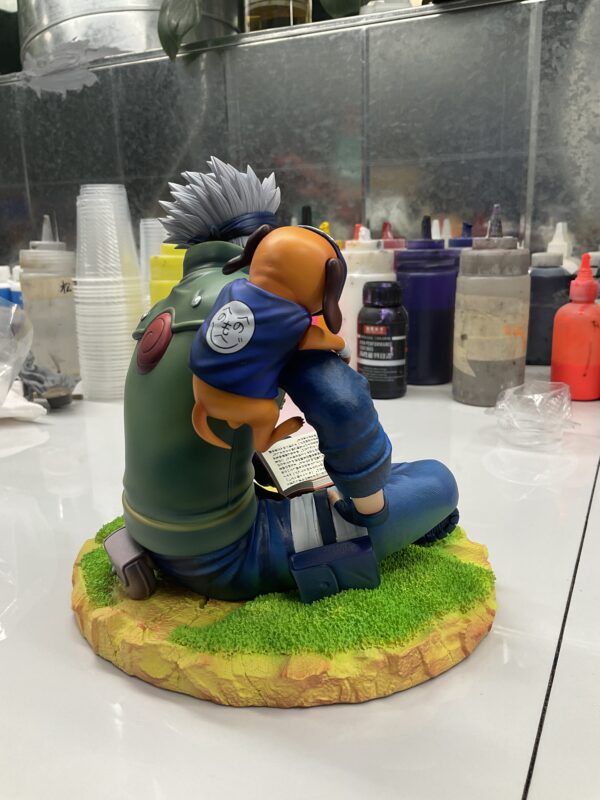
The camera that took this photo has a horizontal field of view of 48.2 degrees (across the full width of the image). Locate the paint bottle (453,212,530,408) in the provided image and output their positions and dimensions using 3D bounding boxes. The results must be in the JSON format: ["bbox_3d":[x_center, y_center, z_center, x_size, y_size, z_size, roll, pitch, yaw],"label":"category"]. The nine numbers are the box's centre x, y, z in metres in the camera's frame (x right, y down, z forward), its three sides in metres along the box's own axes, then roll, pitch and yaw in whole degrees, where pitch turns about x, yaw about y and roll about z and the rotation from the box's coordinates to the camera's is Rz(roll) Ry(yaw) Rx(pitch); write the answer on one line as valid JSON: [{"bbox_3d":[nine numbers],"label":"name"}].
[{"bbox_3d":[0.180,-0.087,0.624,0.069,0.179,0.069,-1,15,0],"label":"paint bottle"}]

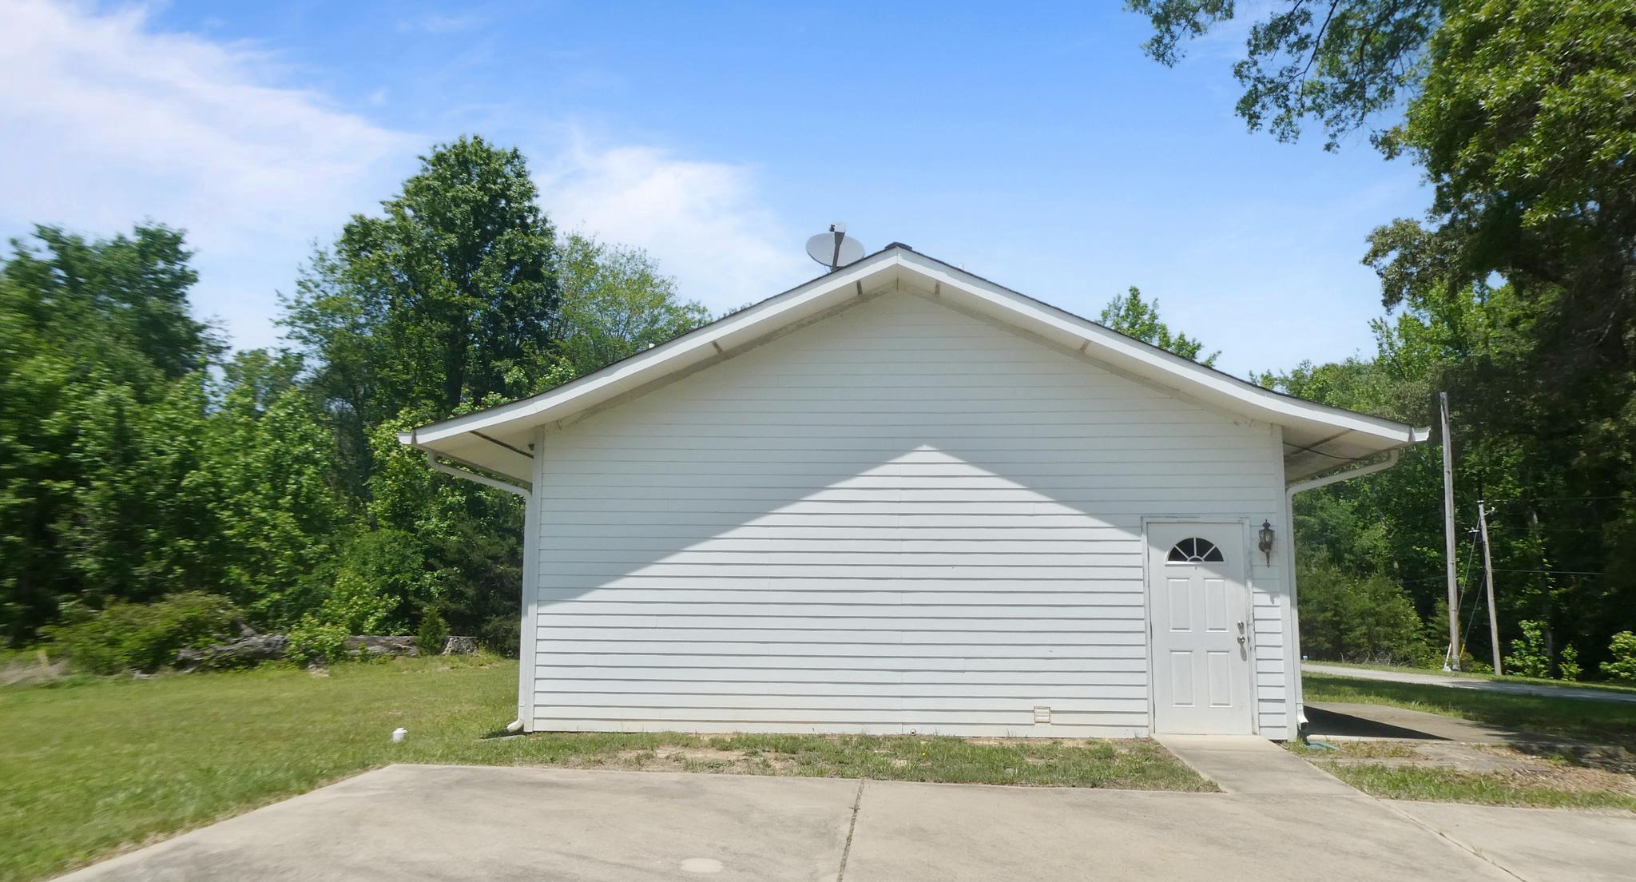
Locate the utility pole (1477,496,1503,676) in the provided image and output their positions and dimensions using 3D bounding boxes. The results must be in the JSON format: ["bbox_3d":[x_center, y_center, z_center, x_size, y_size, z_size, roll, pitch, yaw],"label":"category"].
[{"bbox_3d":[23.921,5.226,40.384,0.220,6.139,0.220,-6,-8,30],"label":"utility pole"}]

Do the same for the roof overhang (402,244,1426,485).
[{"bbox_3d":[0.805,-0.924,10.805,9.420,1.940,0.070,0,-6,3],"label":"roof overhang"}]

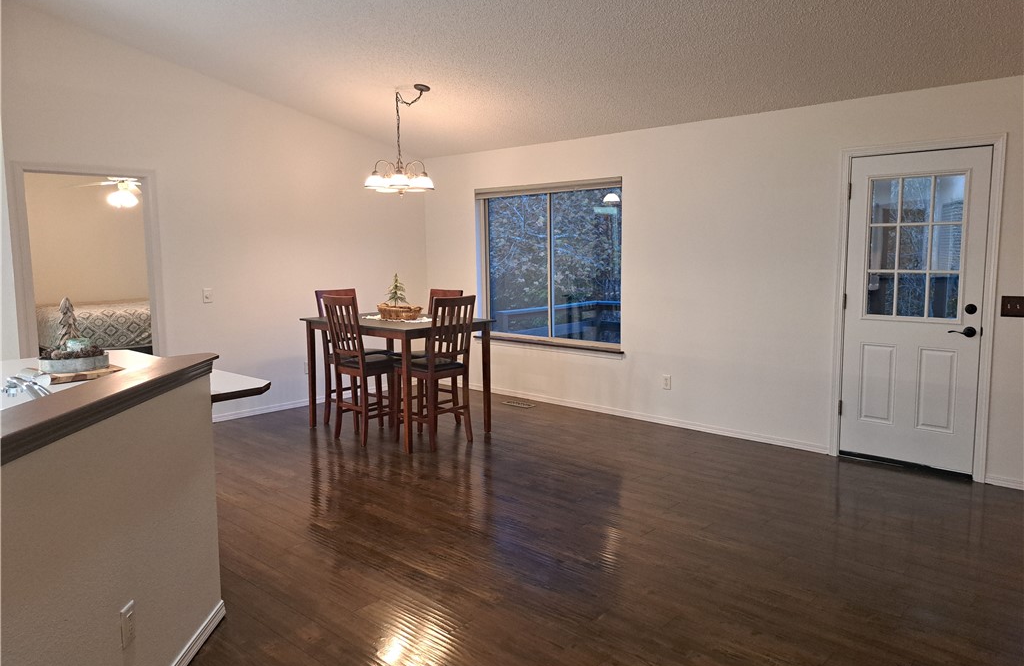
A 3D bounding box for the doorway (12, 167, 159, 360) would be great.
[{"bbox_3d":[-3.241,-0.199,5.498,0.130,2.120,0.970,5,8,43],"label":"doorway"}]

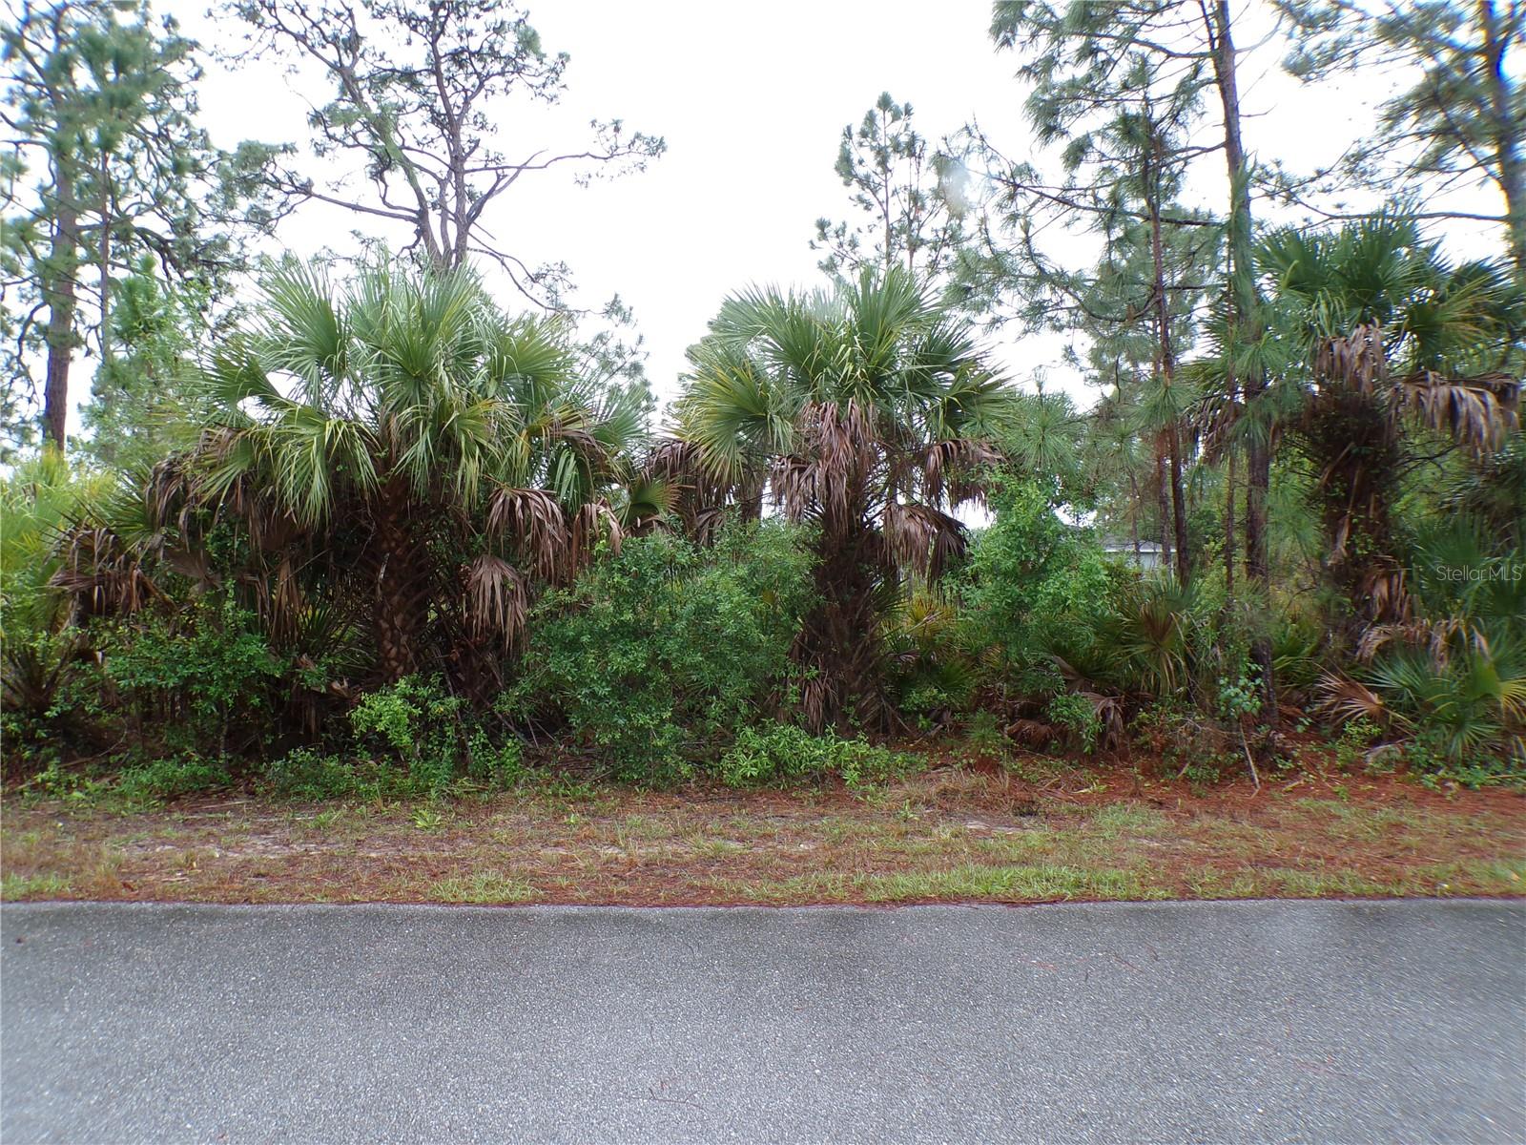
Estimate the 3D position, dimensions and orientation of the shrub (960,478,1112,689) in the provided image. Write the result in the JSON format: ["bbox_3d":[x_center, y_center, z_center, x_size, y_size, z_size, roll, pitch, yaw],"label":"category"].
[{"bbox_3d":[2.755,0.163,10.700,1.520,2.250,1.400,0,0,0],"label":"shrub"}]

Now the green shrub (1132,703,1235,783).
[{"bbox_3d":[3.535,1.429,8.900,0.860,0.660,0.700,0,0,0],"label":"green shrub"}]

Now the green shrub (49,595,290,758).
[{"bbox_3d":[-5.347,0.915,9.500,2.050,1.450,1.300,0,0,0],"label":"green shrub"}]

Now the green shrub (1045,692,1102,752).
[{"bbox_3d":[2.847,1.372,9.700,0.510,0.550,0.450,0,0,0],"label":"green shrub"}]

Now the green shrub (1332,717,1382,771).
[{"bbox_3d":[5.111,1.461,9.100,0.440,0.460,0.400,0,0,0],"label":"green shrub"}]

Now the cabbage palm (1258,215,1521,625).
[{"bbox_3d":[6.476,-1.283,11.000,2.900,4.700,2.800,0,0,0],"label":"cabbage palm"}]

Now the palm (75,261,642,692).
[{"bbox_3d":[-3.967,-0.861,10.400,5.300,4.350,4.000,0,0,0],"label":"palm"}]

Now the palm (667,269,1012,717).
[{"bbox_3d":[0.787,-0.728,10.500,3.300,4.500,3.100,0,0,0],"label":"palm"}]

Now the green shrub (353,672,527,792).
[{"bbox_3d":[-2.619,1.298,8.500,1.370,0.950,0.950,0,0,0],"label":"green shrub"}]

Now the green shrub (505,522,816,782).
[{"bbox_3d":[-0.887,0.672,9.100,2.600,2.200,1.800,0,0,0],"label":"green shrub"}]

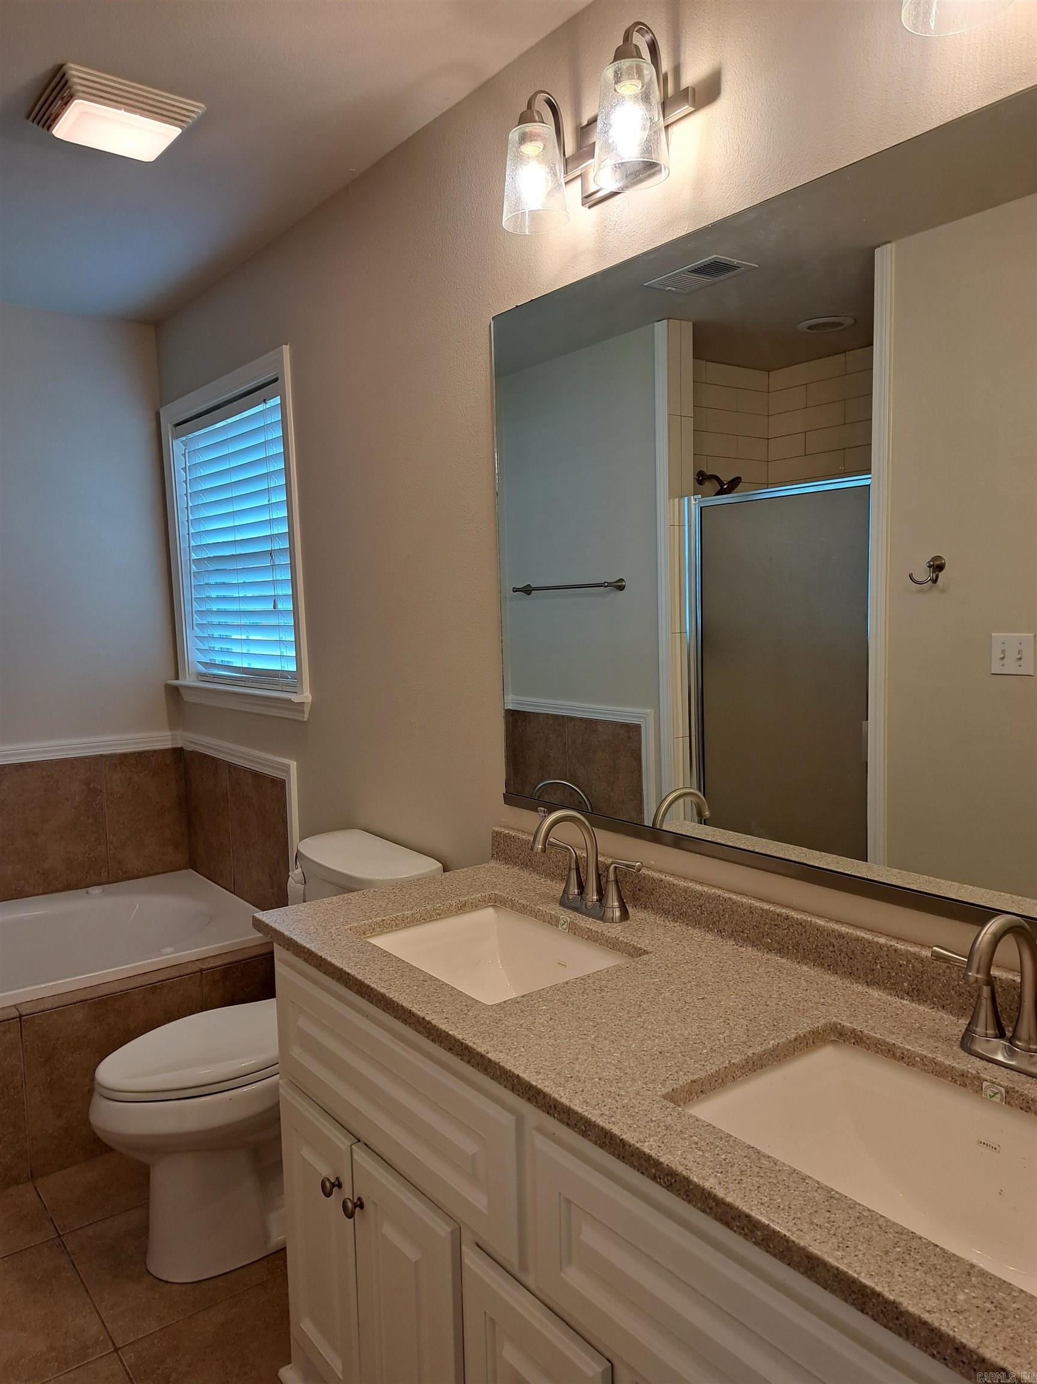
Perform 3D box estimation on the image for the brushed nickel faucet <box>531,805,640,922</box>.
[{"bbox_3d":[0.085,0.292,1.635,0.172,0.190,0.238,-5,7,-38],"label":"brushed nickel faucet"}]

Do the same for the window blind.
[{"bbox_3d":[-0.888,-0.459,3.077,0.065,0.900,0.880,-5,7,-38],"label":"window blind"}]

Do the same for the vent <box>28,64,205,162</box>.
[{"bbox_3d":[-0.833,-1.176,1.991,0.272,0.048,0.272,-5,7,-38],"label":"vent"}]

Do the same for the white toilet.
[{"bbox_3d":[-0.582,0.817,2.179,0.720,0.826,0.445,-5,7,-36],"label":"white toilet"}]

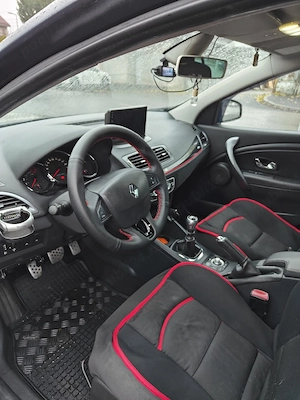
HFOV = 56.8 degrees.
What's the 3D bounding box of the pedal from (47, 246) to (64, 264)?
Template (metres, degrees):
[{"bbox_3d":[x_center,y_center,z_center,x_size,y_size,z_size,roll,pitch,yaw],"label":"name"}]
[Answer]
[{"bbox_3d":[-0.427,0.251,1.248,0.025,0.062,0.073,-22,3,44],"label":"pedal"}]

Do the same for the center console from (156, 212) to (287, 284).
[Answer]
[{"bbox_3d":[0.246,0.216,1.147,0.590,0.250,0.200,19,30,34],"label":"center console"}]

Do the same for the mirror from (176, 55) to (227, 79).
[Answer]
[{"bbox_3d":[0.170,-0.446,0.940,0.238,0.063,0.038,-15,31,-35],"label":"mirror"}]

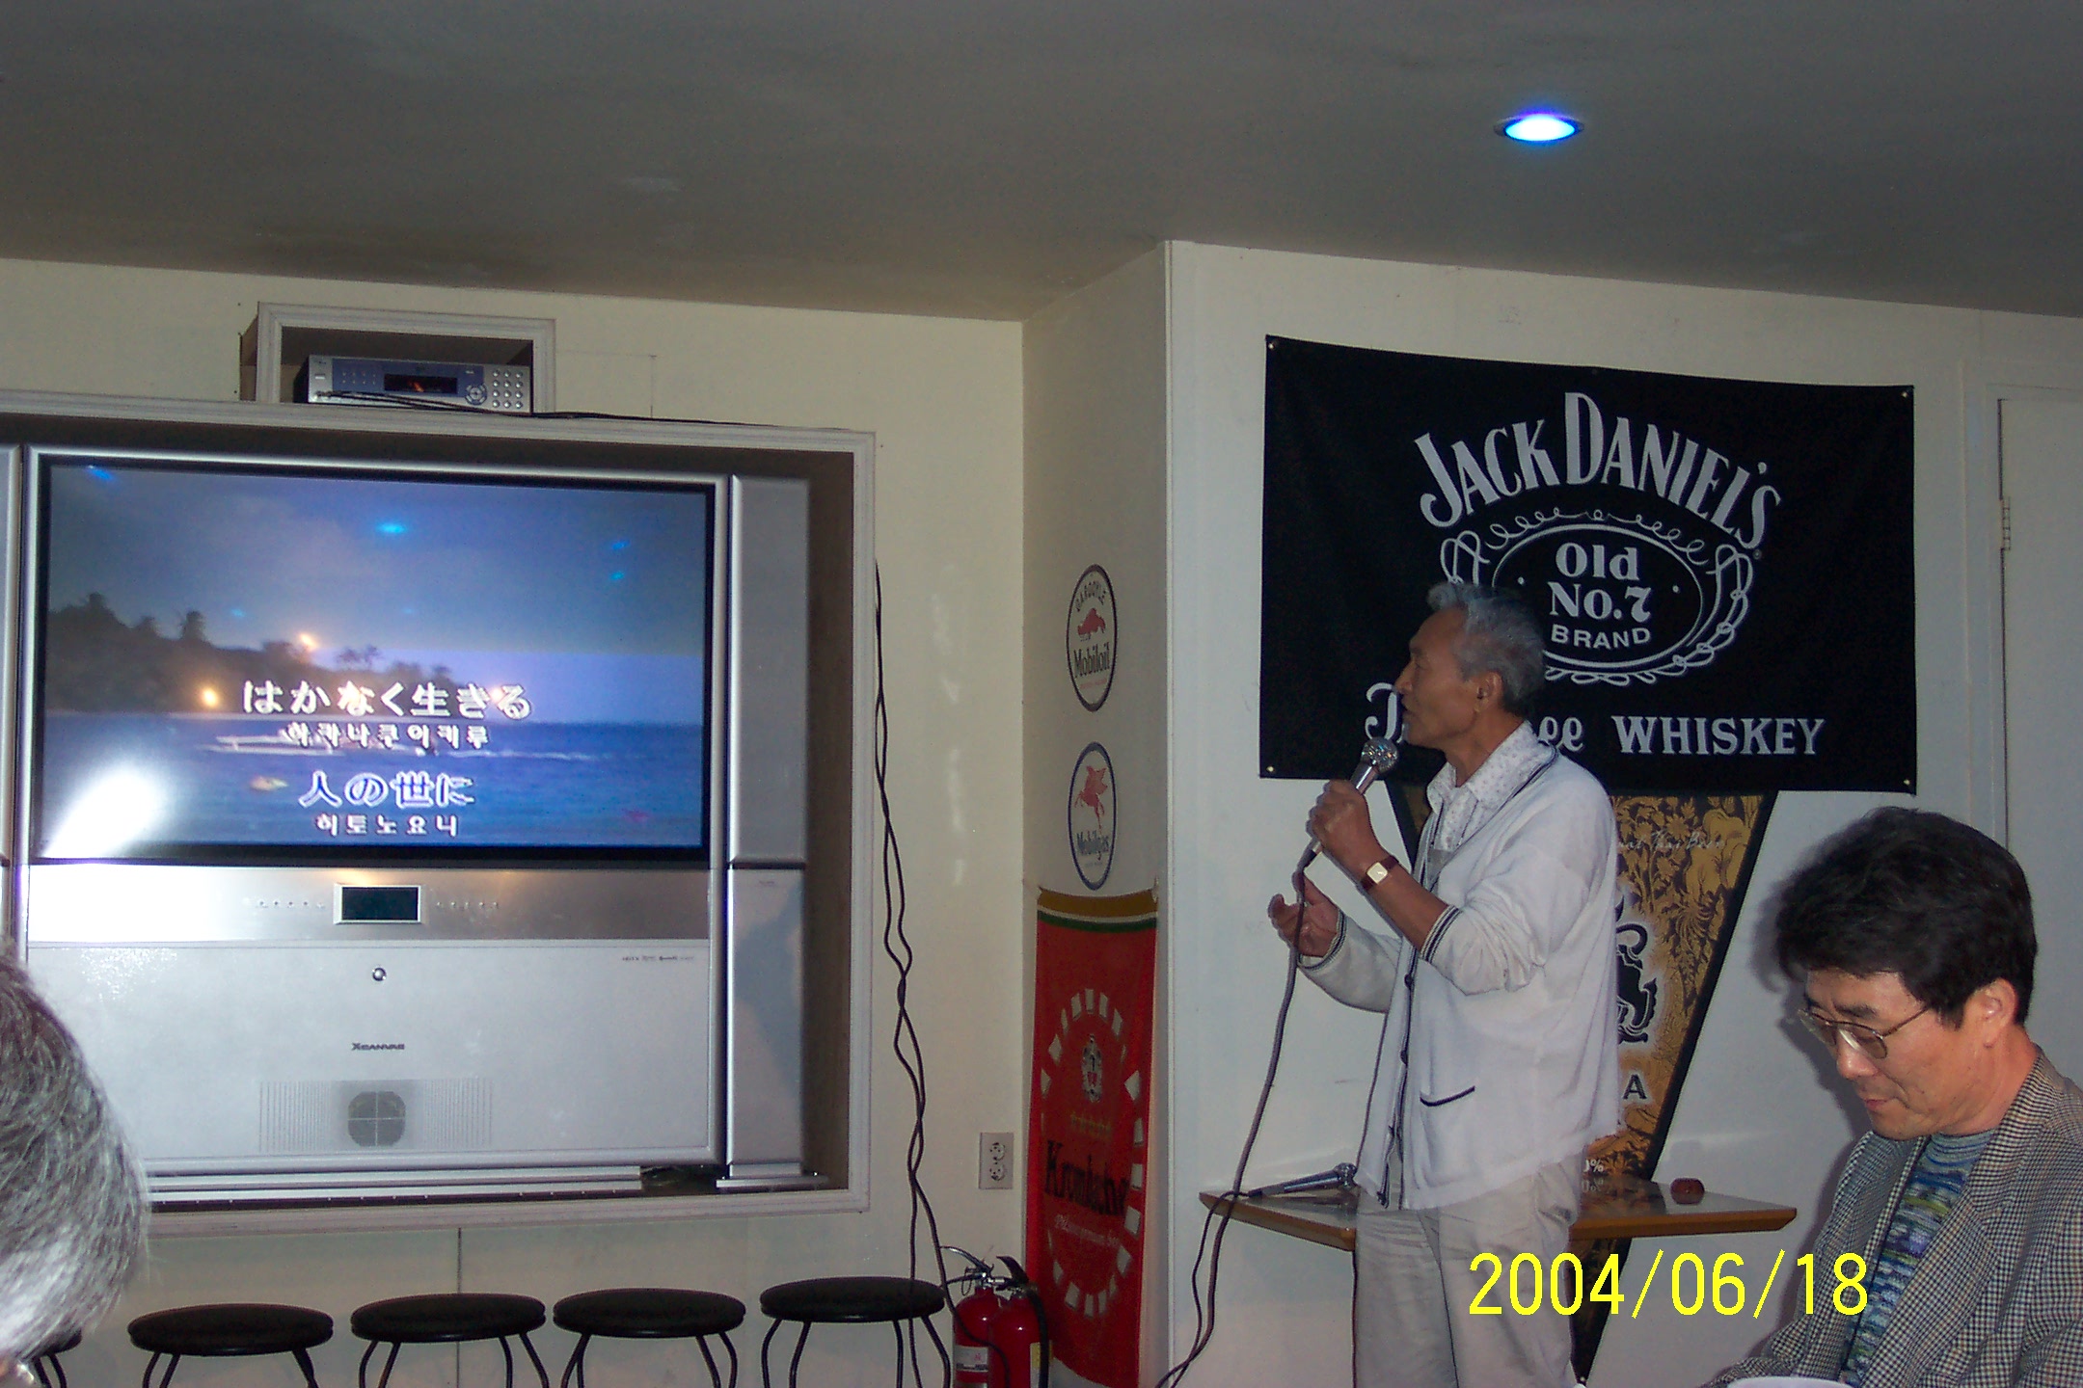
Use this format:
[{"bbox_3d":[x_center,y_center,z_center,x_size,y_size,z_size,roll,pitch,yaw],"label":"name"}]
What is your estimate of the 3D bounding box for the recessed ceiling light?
[{"bbox_3d":[0.806,-0.913,4.774,0.140,0.030,0.140,0,-4,0],"label":"recessed ceiling light"}]

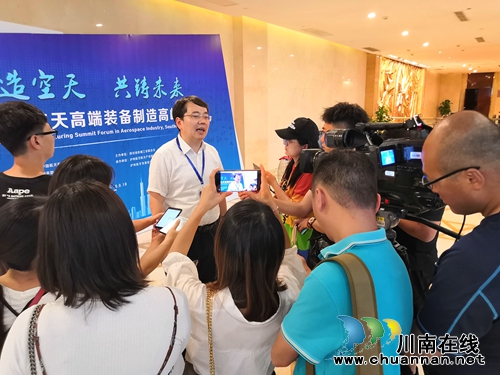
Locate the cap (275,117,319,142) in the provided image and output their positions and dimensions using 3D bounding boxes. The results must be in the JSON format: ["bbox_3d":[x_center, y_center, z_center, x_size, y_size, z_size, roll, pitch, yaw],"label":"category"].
[{"bbox_3d":[0.265,-0.316,2.200,0.250,0.150,0.175,-4,12,-12],"label":"cap"}]

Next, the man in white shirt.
[{"bbox_3d":[-0.332,0.337,2.340,0.500,1.720,0.320,-9,15,-35],"label":"man in white shirt"}]

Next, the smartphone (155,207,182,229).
[{"bbox_3d":[-0.398,0.155,1.937,0.075,0.012,0.157,12,38,11],"label":"smartphone"}]

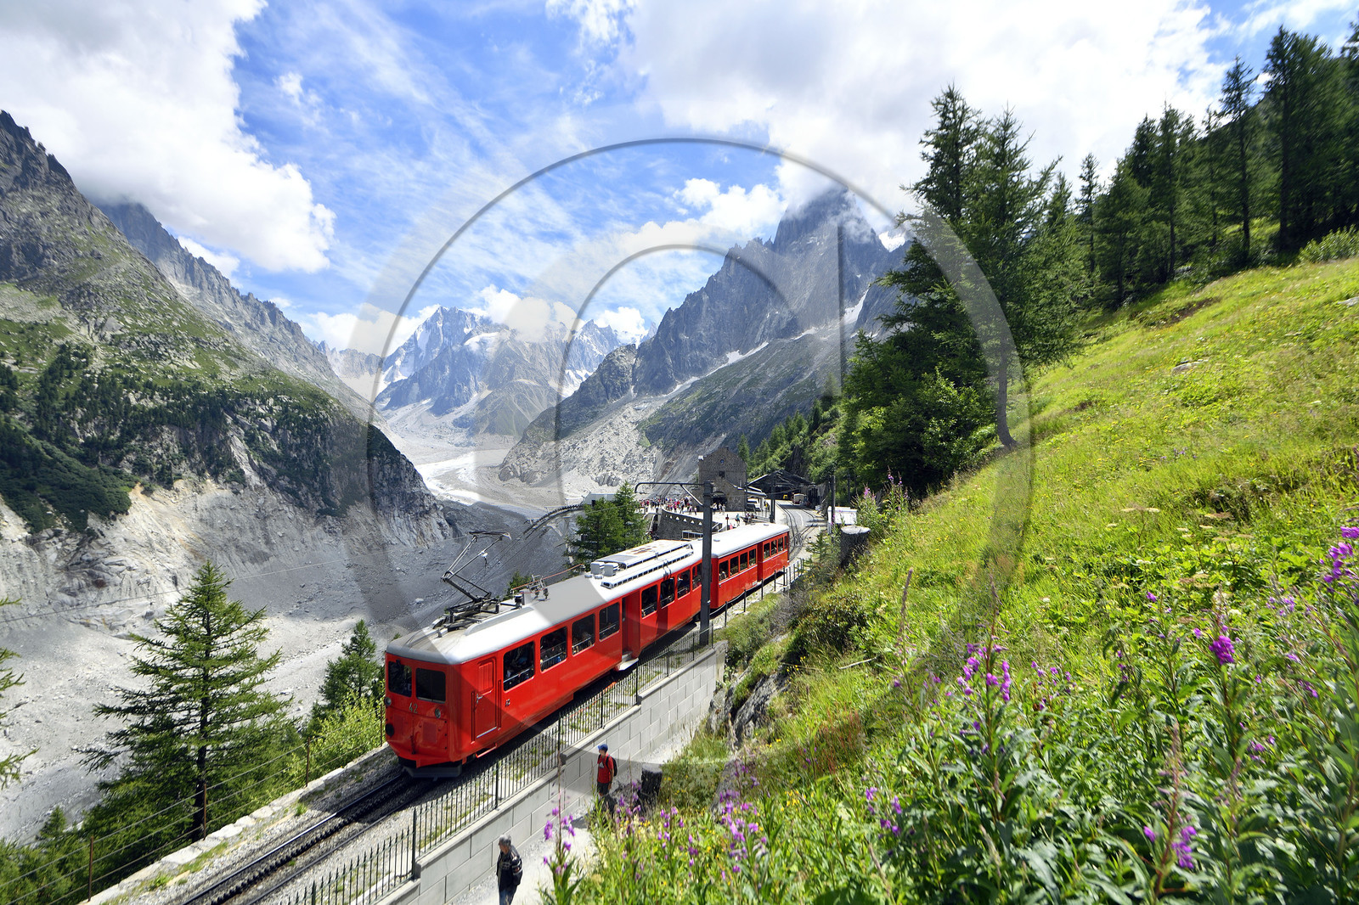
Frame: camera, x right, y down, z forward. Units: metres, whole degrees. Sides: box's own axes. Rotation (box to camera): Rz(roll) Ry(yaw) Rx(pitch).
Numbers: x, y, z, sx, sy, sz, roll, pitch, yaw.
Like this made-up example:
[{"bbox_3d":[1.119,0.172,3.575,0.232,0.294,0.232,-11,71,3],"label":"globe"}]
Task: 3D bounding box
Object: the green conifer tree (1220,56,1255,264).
[{"bbox_3d":[29.684,-15.549,34.000,2.000,10.700,2.000,0,-2,0],"label":"green conifer tree"}]

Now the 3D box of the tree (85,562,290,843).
[{"bbox_3d":[-11.839,6.127,15.500,4.100,7.100,4.100,0,-2,0],"label":"tree"}]

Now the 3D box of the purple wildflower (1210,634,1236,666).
[{"bbox_3d":[1.569,0.569,1.850,0.065,0.090,0.065,-2,-3,37],"label":"purple wildflower"}]

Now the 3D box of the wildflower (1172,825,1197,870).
[{"bbox_3d":[0.985,0.770,1.250,0.050,0.085,0.050,-2,-3,37],"label":"wildflower"}]

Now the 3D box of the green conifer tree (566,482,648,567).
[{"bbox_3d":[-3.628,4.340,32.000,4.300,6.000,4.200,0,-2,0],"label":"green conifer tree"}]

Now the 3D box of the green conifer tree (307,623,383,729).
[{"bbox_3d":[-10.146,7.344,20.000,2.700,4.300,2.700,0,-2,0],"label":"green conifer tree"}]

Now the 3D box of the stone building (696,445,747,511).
[{"bbox_3d":[7.100,4.900,117.500,8.600,11.300,11.500,0,-2,-6],"label":"stone building"}]

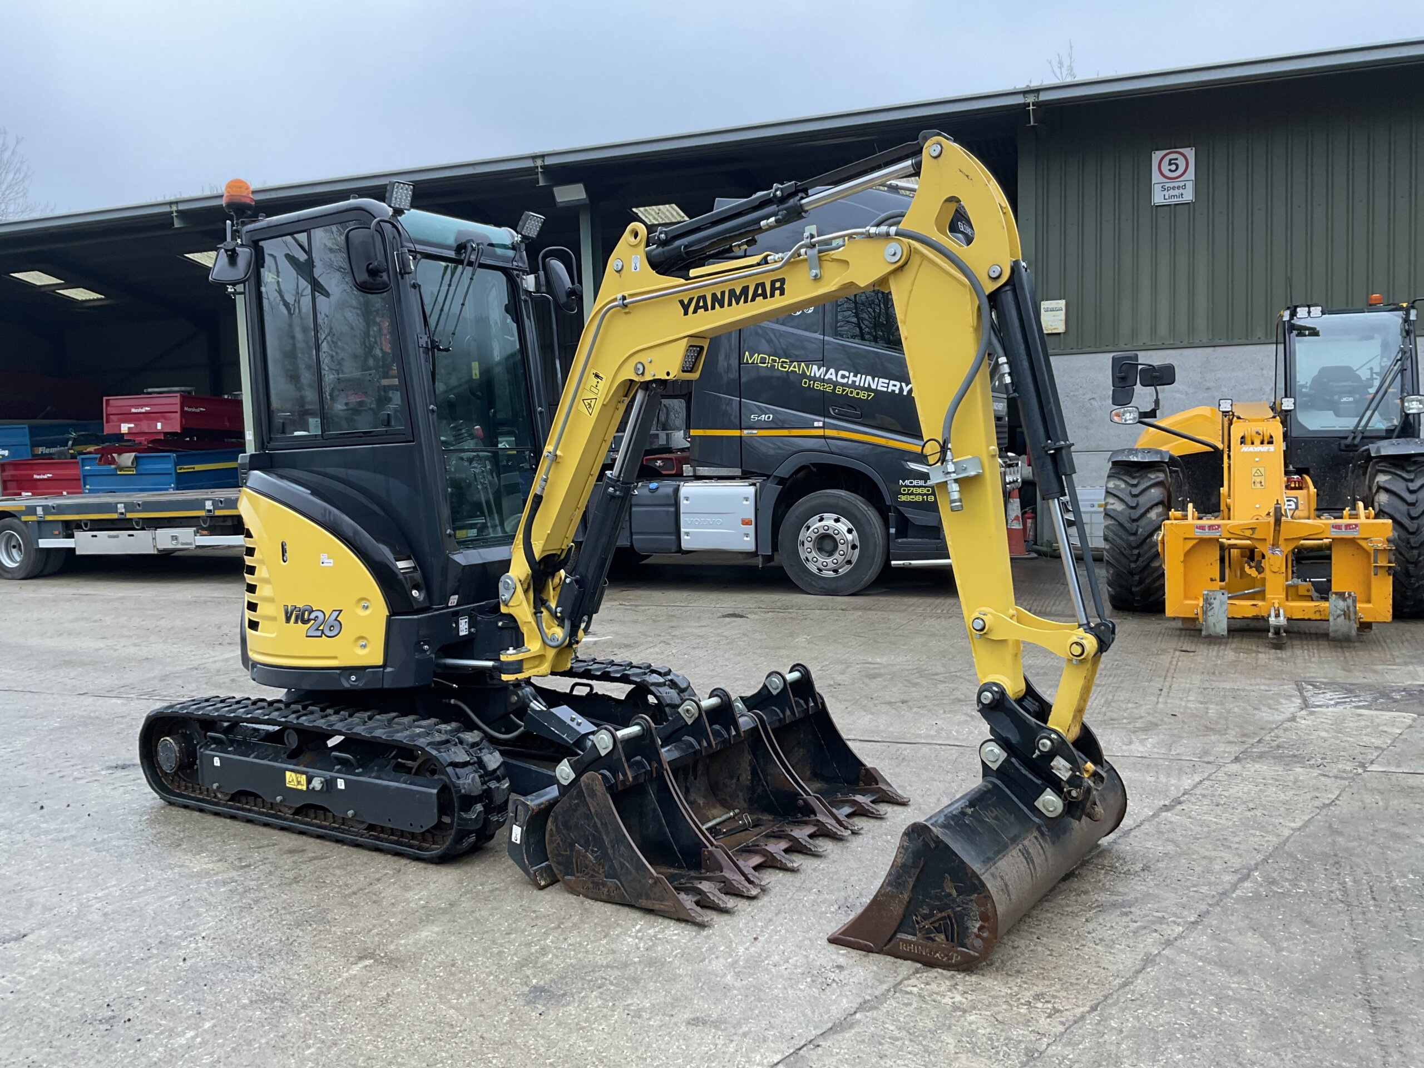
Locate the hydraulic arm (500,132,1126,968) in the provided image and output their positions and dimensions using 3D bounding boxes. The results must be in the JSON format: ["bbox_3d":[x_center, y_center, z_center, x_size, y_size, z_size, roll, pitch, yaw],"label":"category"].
[{"bbox_3d":[0.187,-0.070,4.218,2.410,2.440,1.220,1,5,32],"label":"hydraulic arm"}]

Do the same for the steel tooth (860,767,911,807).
[{"bbox_3d":[0.692,1.029,4.849,0.220,0.130,0.065,1,5,34],"label":"steel tooth"}]

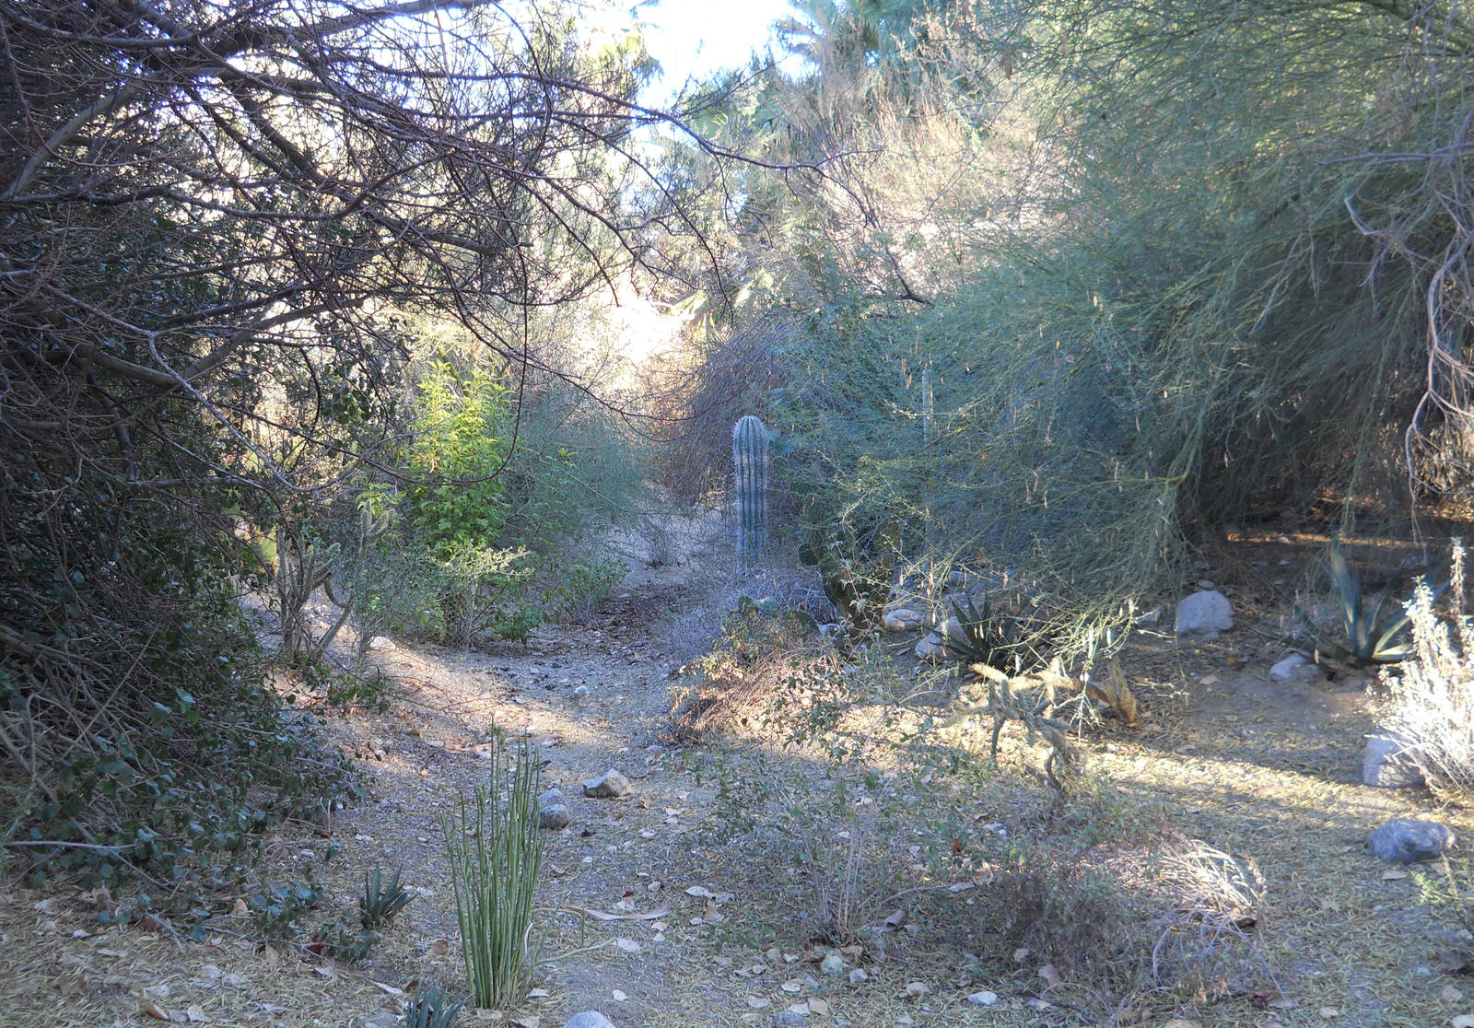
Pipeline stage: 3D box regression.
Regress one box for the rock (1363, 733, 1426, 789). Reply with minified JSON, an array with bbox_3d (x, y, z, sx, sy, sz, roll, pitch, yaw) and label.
[{"bbox_3d":[3.028,1.136,7.258,0.269,0.226,0.215,1,2,23],"label":"rock"}]

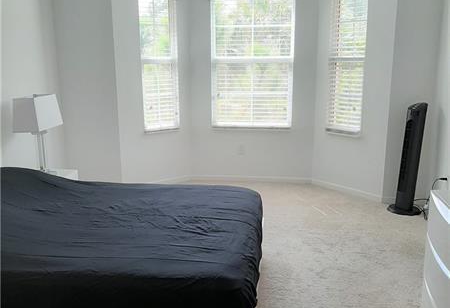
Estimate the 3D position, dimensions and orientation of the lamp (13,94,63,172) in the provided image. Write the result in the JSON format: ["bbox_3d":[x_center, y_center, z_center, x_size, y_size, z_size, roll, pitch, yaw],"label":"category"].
[{"bbox_3d":[-1.564,-0.167,3.854,0.240,0.670,0.370,1,12,7],"label":"lamp"}]

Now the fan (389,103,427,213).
[{"bbox_3d":[1.738,0.044,4.211,0.310,1.016,0.310,-3,13,-12],"label":"fan"}]

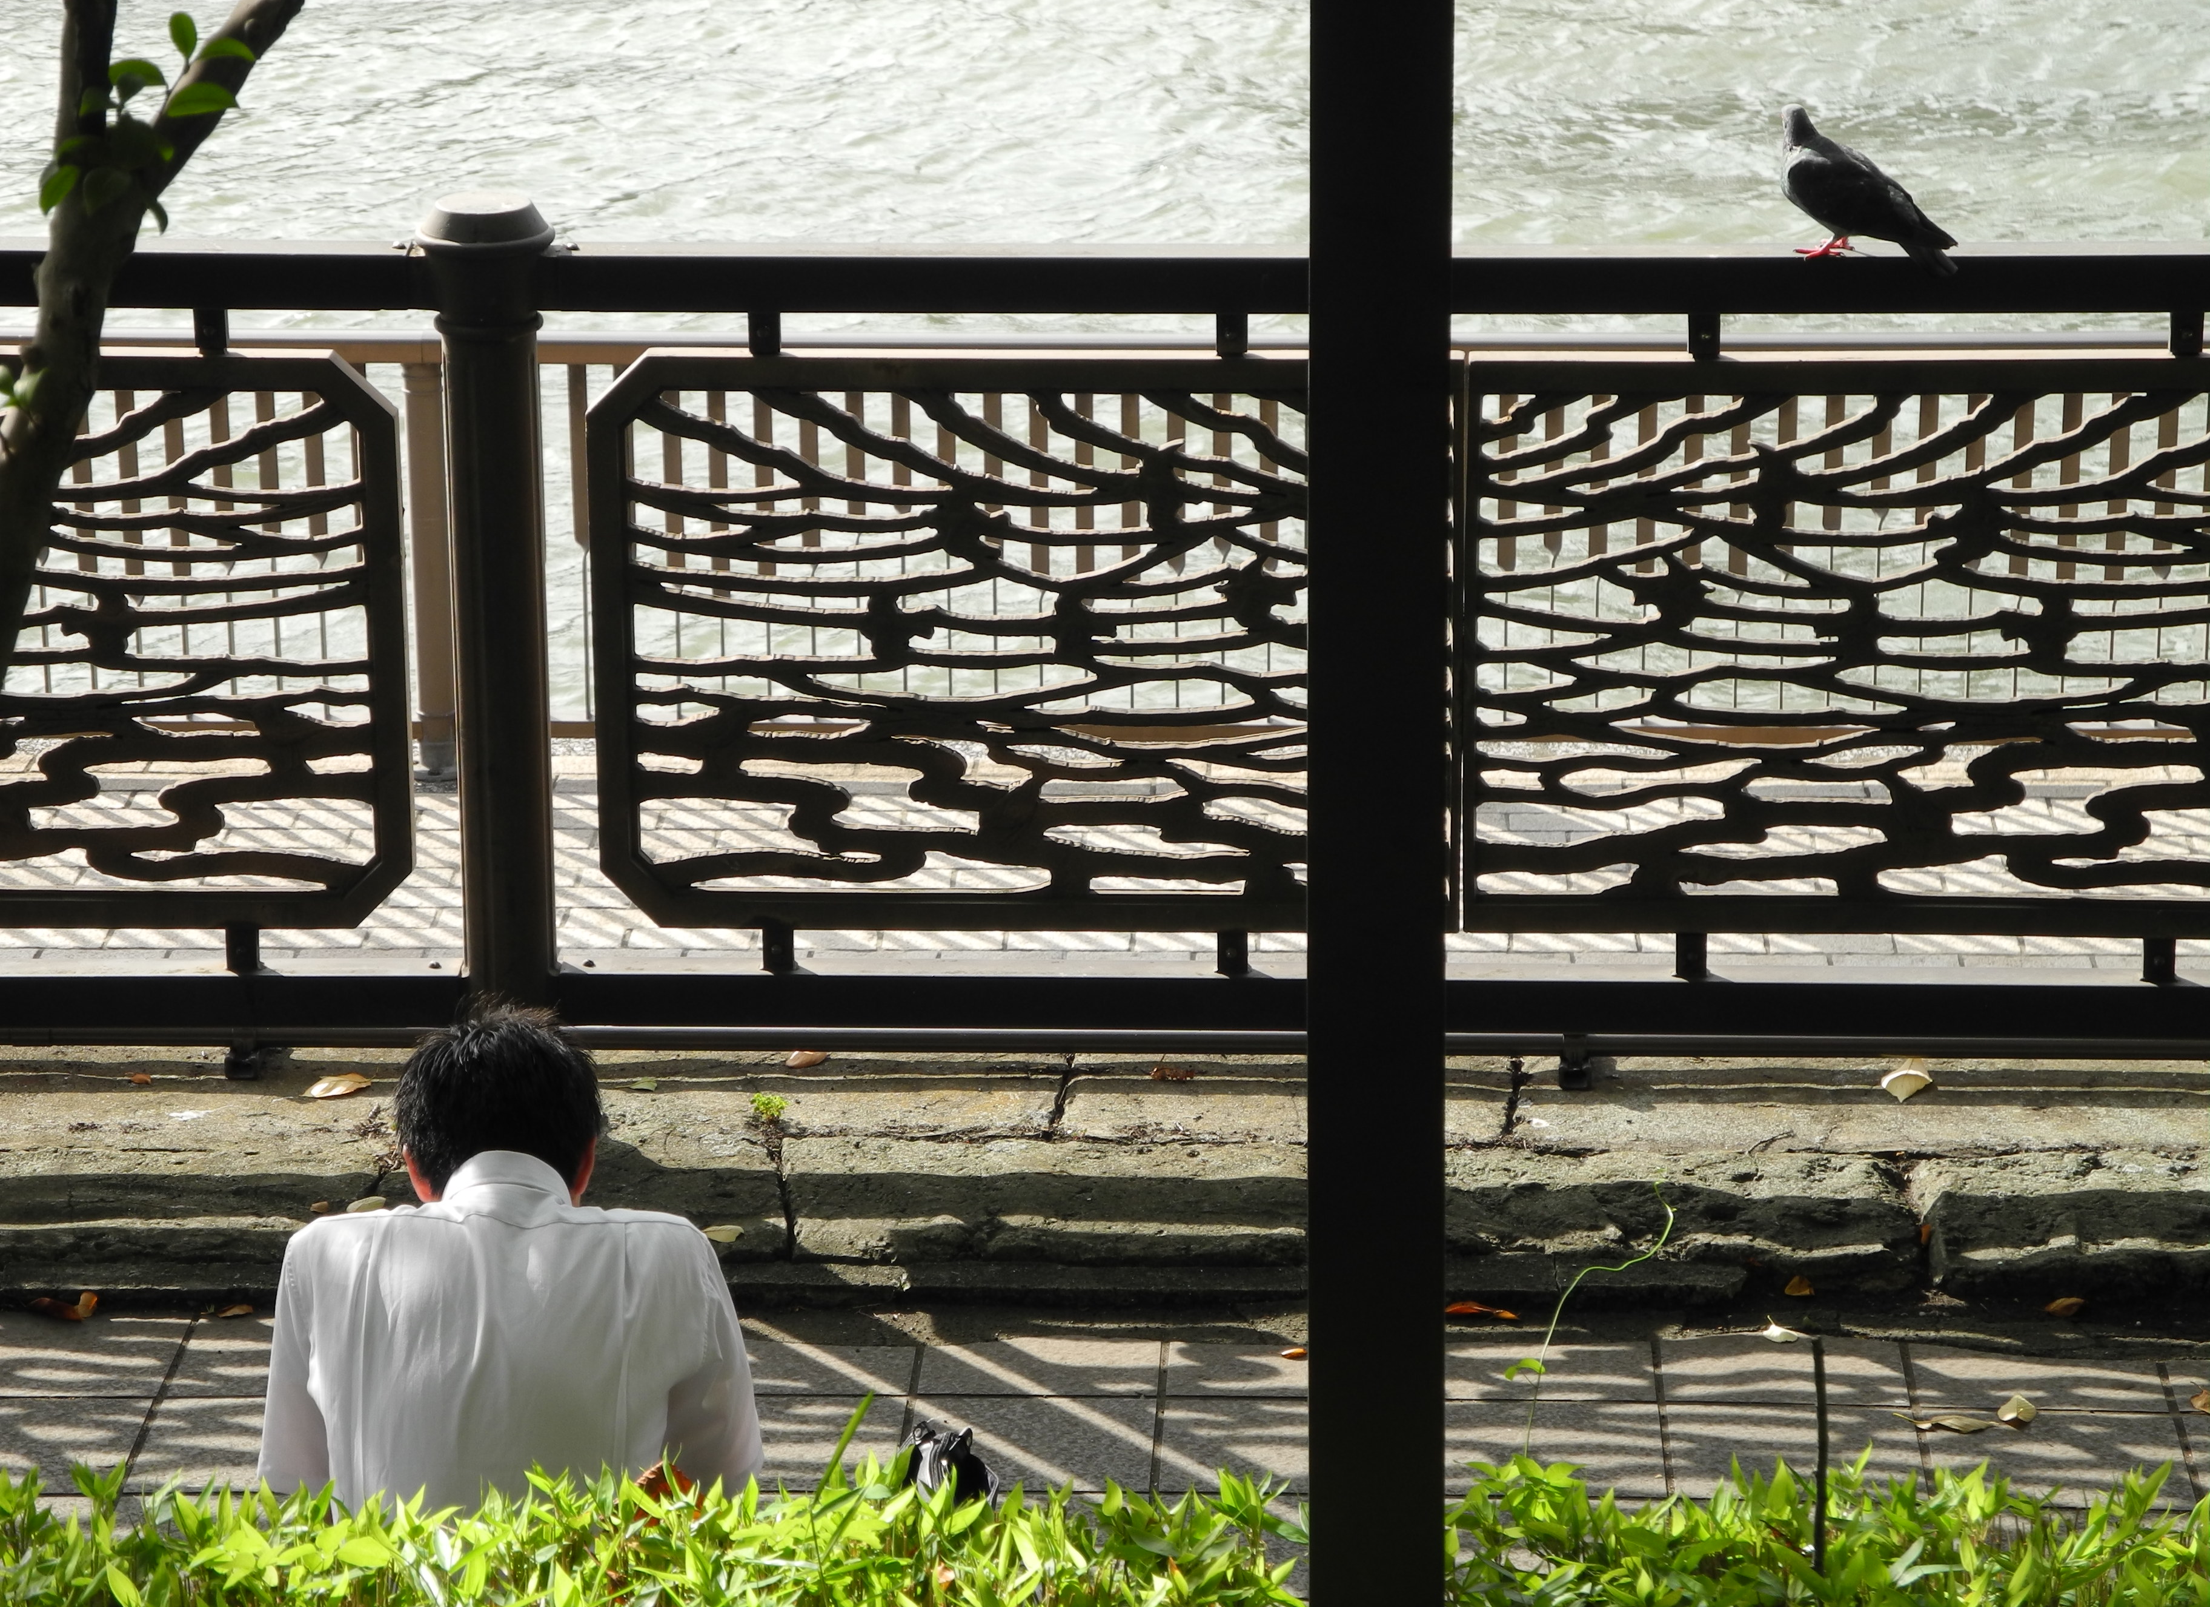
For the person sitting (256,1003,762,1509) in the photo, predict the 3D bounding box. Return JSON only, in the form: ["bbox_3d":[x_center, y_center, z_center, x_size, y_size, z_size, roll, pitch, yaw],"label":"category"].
[{"bbox_3d":[-0.588,0.703,7.668,0.500,1.040,0.700,0,18,0],"label":"person sitting"}]

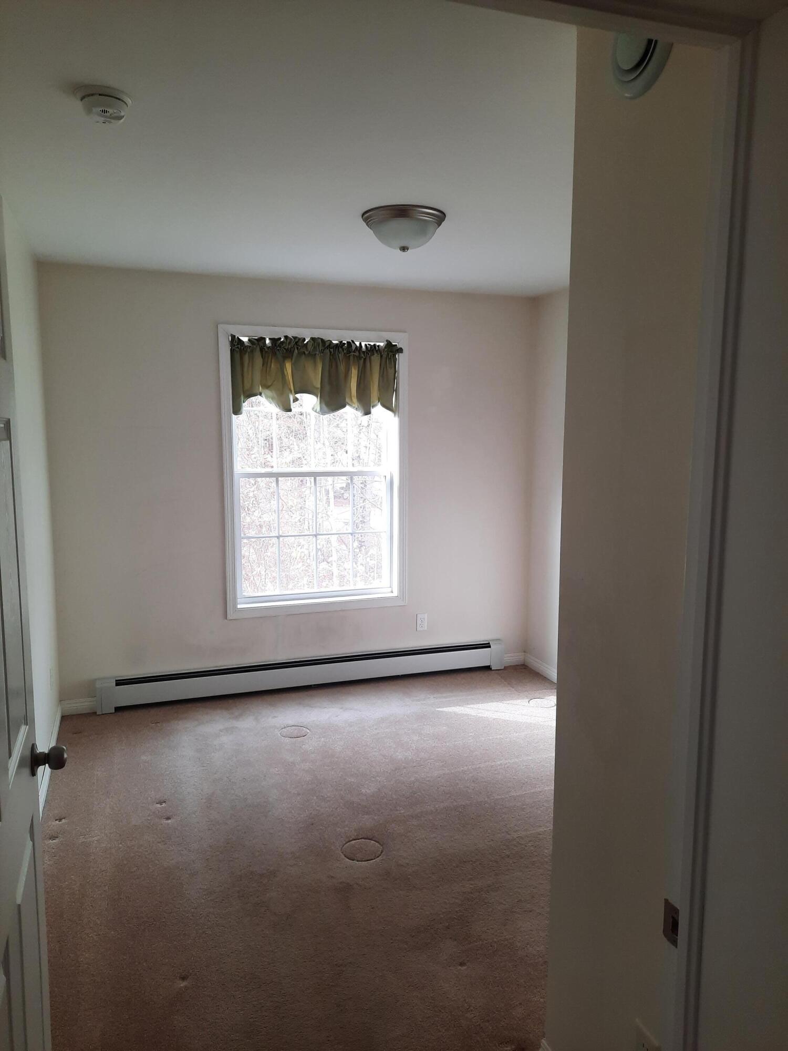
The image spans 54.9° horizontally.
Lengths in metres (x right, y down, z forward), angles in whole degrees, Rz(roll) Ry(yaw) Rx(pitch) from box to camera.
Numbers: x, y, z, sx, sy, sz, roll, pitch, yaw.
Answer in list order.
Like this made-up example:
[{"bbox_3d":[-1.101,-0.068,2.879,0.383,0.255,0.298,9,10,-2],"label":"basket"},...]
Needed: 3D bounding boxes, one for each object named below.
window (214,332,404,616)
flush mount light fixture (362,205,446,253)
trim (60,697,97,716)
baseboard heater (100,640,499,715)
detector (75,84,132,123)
[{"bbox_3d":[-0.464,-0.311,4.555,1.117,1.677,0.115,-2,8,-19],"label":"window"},{"bbox_3d":[0.039,-1.169,3.050,0.330,0.140,0.330,0,7,0],"label":"flush mount light fixture"},{"bbox_3d":[-1.746,1.005,4.208,0.192,0.084,0.018,-2,8,-19],"label":"trim"},{"bbox_3d":[-0.464,0.906,4.625,2.512,0.184,0.070,-2,8,-19],"label":"baseboard heater"},{"bbox_3d":[-0.752,-1.083,1.966,0.142,0.050,0.142,-2,8,-19],"label":"detector"}]

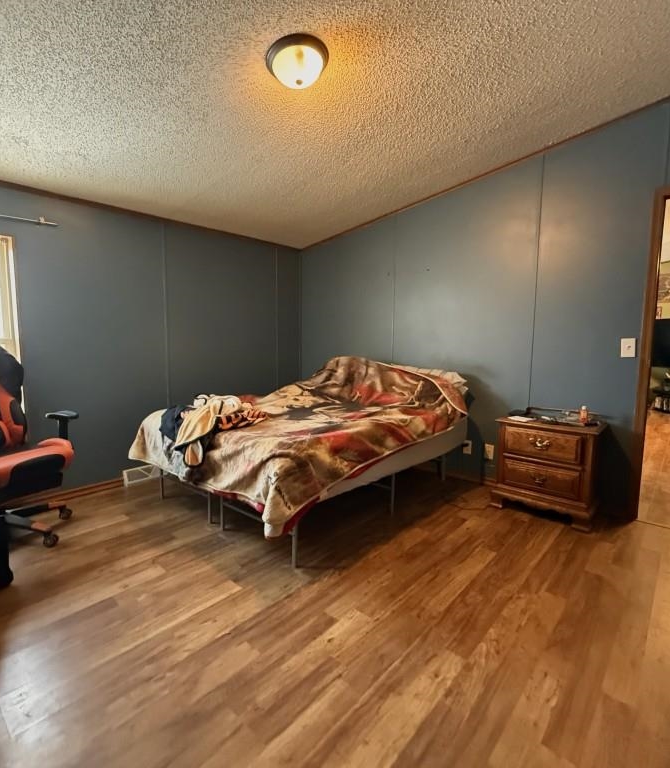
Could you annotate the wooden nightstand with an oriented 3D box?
[{"bbox_3d":[1.468,0.567,2.847,0.615,0.615,0.390,6,8,42],"label":"wooden nightstand"}]

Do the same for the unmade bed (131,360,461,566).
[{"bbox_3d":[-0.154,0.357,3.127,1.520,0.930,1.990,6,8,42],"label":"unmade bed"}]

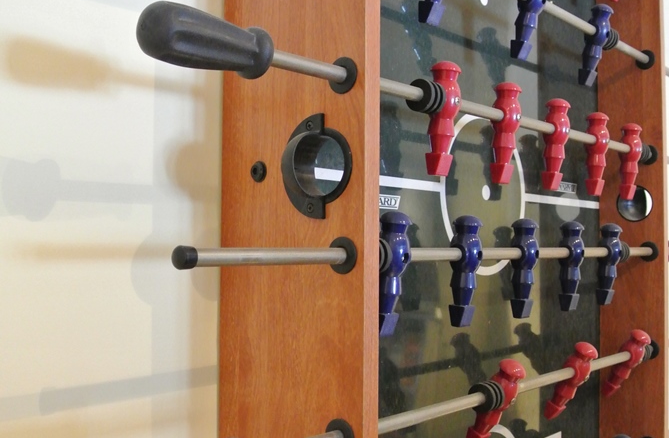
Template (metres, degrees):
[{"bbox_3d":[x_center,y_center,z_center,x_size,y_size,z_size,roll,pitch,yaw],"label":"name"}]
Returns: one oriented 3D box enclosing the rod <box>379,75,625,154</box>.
[{"bbox_3d":[0.246,-0.111,0.898,0.013,0.013,0.654,-2,-3,42],"label":"rod"}]

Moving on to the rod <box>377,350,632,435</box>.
[{"bbox_3d":[0.245,0.192,0.888,0.013,0.013,0.654,-2,-3,42],"label":"rod"}]

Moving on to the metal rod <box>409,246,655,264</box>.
[{"bbox_3d":[0.274,0.042,0.925,0.013,0.013,0.639,-2,-3,42],"label":"metal rod"}]

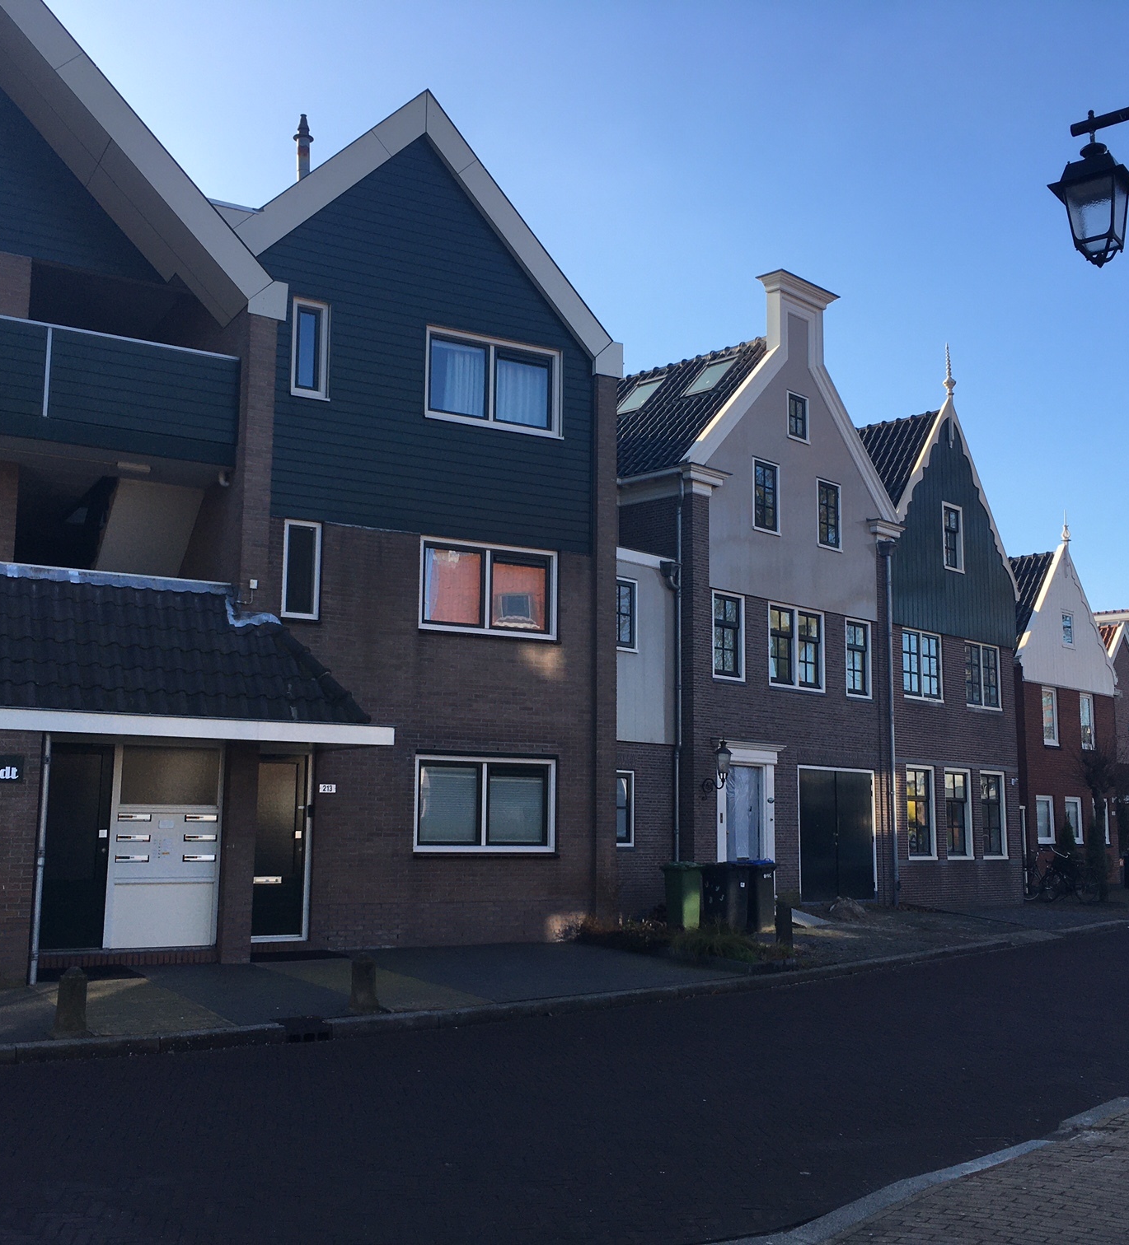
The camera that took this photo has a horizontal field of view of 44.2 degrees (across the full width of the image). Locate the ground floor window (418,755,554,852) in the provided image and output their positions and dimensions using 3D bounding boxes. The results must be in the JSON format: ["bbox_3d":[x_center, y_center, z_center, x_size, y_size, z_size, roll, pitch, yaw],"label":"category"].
[{"bbox_3d":[-1.003,2.333,17.760,1.980,1.200,0.120,5,-10,-28],"label":"ground floor window"}]

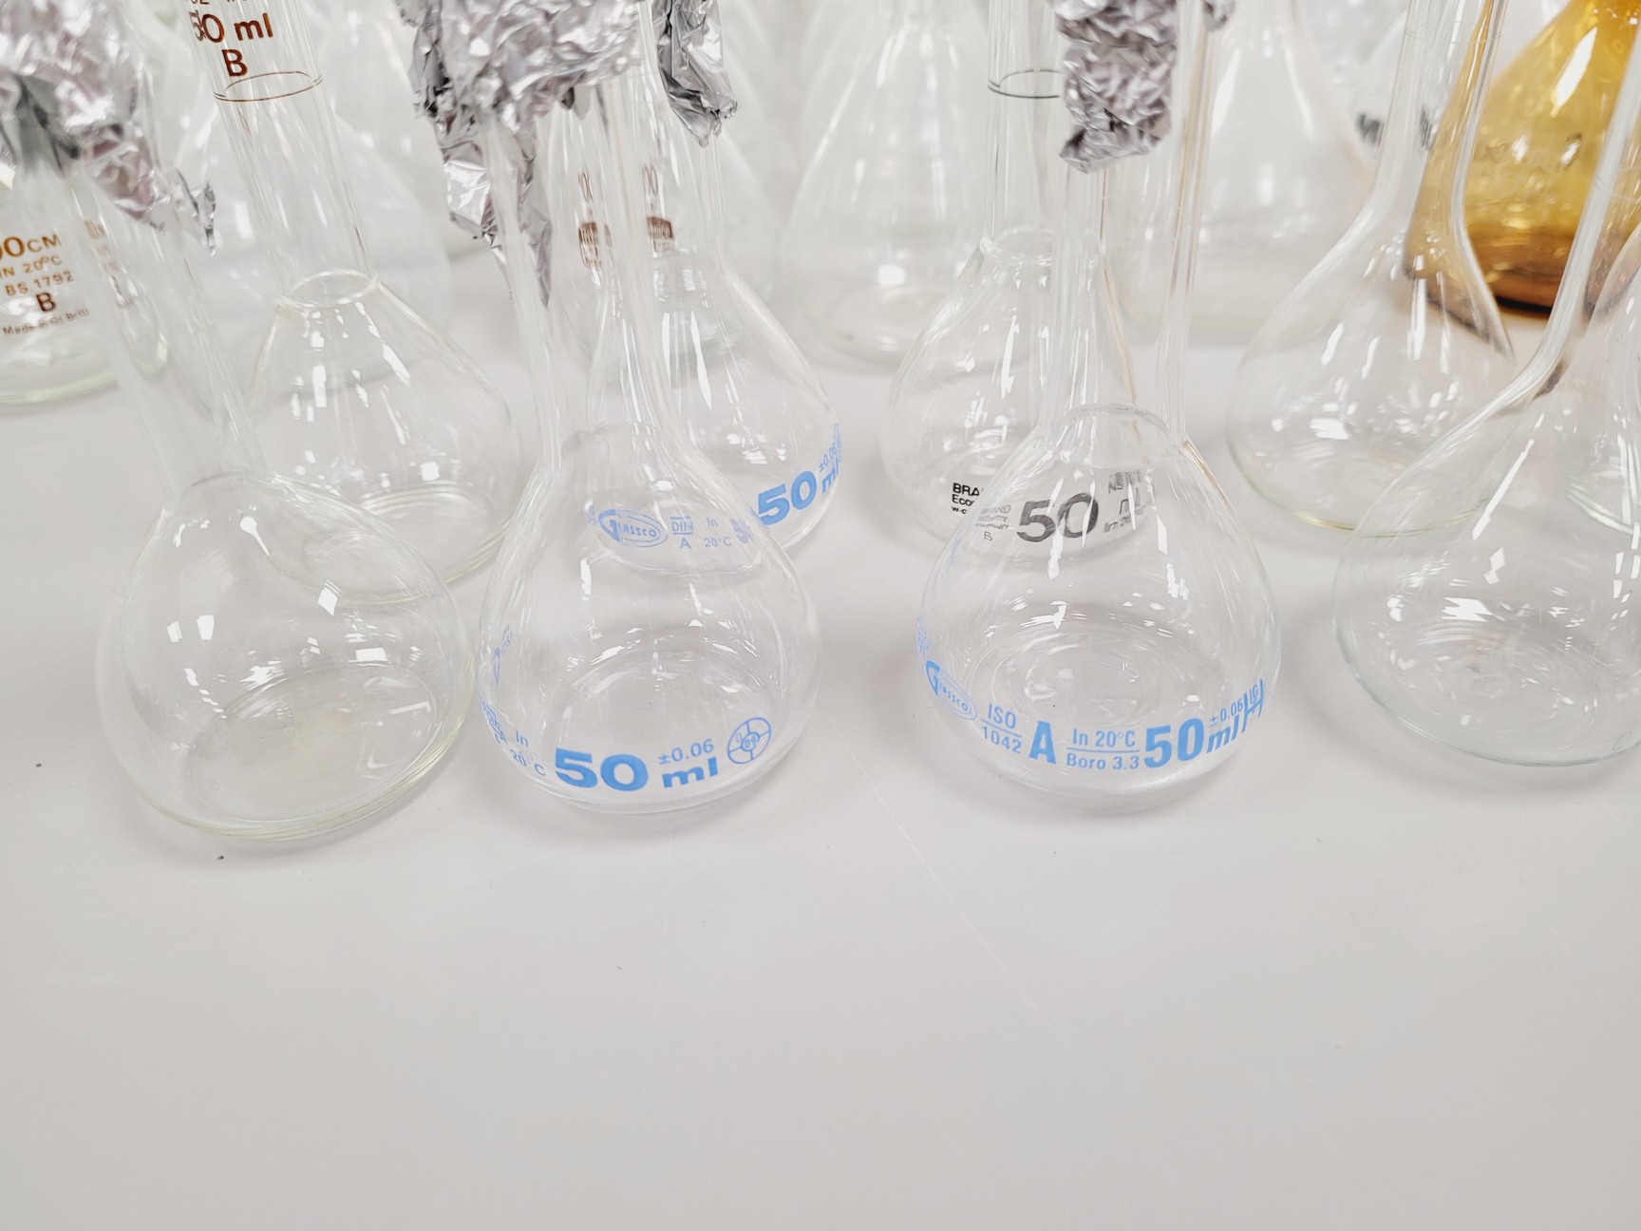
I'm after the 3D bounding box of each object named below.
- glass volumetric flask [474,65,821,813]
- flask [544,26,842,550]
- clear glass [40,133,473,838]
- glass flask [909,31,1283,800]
[{"bbox_3d":[-0.028,-0.038,0.144,0.049,0.133,0.049,-5,37,0],"label":"glass volumetric flask"},{"bbox_3d":[-0.024,-0.073,0.190,0.048,0.133,0.048,-5,37,0],"label":"flask"},{"bbox_3d":[-0.078,-0.034,0.144,0.050,0.133,0.050,-5,37,0],"label":"clear glass"},{"bbox_3d":[0.035,-0.039,0.139,0.049,0.133,0.049,-5,37,0],"label":"glass flask"}]

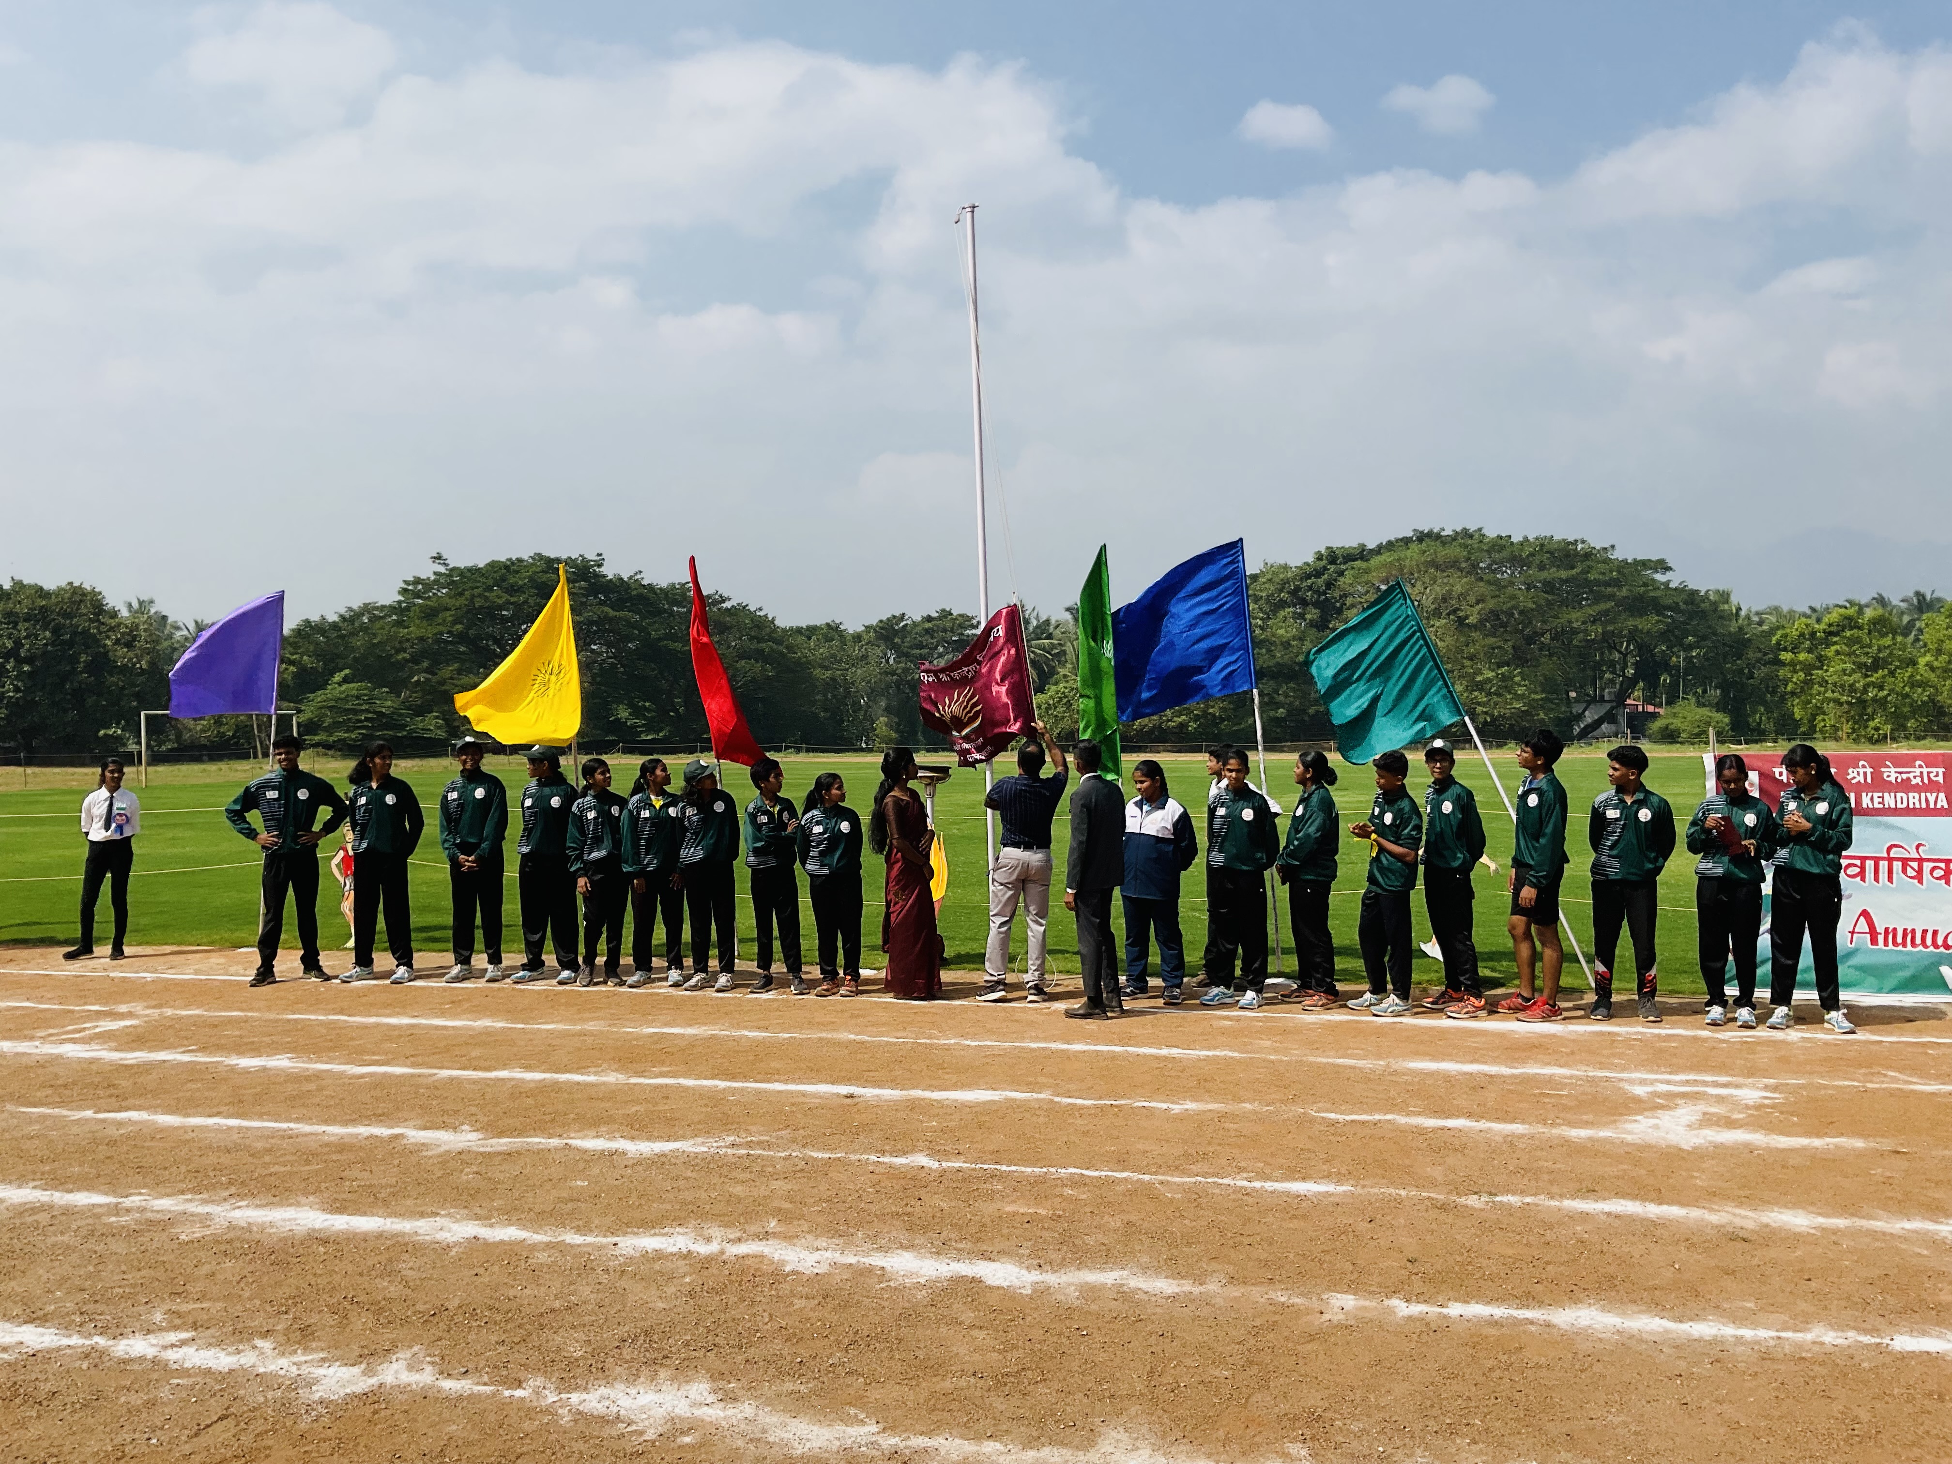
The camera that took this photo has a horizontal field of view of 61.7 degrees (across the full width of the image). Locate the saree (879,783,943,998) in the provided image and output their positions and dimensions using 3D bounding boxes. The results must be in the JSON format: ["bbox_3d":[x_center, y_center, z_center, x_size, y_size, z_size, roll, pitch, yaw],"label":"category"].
[{"bbox_3d":[-0.422,1.053,10.650,0.400,1.370,0.420,-1,0,-2],"label":"saree"}]

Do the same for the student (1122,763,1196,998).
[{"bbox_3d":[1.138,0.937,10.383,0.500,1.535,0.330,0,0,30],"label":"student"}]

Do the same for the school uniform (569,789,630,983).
[{"bbox_3d":[-2.626,1.037,11.400,0.410,1.330,0.280,-1,0,-30],"label":"school uniform"}]

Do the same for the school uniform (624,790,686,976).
[{"bbox_3d":[-2.194,1.024,11.150,0.400,1.269,0.270,0,0,-14],"label":"school uniform"}]

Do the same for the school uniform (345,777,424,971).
[{"bbox_3d":[-4.166,0.997,11.498,0.480,1.362,0.280,-1,0,5],"label":"school uniform"}]

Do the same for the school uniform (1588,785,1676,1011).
[{"bbox_3d":[3.910,0.987,9.750,0.490,1.346,0.300,0,0,25],"label":"school uniform"}]

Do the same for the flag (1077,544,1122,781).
[{"bbox_3d":[0.884,-0.496,11.700,0.320,1.702,0.400,0,0,6],"label":"flag"}]

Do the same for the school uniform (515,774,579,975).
[{"bbox_3d":[-2.984,0.988,11.387,0.430,1.412,0.270,-1,0,10],"label":"school uniform"}]

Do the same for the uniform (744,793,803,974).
[{"bbox_3d":[-1.364,1.026,11.000,0.380,1.241,0.270,0,0,-25],"label":"uniform"}]

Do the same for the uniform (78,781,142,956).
[{"bbox_3d":[-6.836,1.081,12.882,0.460,1.333,0.260,-1,0,-12],"label":"uniform"}]

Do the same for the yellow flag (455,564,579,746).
[{"bbox_3d":[-3.627,-0.620,12.900,1.000,1.420,0.400,0,0,-3],"label":"yellow flag"}]

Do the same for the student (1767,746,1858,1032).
[{"bbox_3d":[4.726,0.883,9.240,0.480,1.620,0.350,0,0,43],"label":"student"}]

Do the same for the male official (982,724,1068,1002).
[{"bbox_3d":[0.313,0.827,10.500,0.540,1.810,0.420,-1,0,-5],"label":"male official"}]

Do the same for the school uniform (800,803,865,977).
[{"bbox_3d":[-0.952,1.042,10.800,0.410,1.148,0.280,0,0,-9],"label":"school uniform"}]

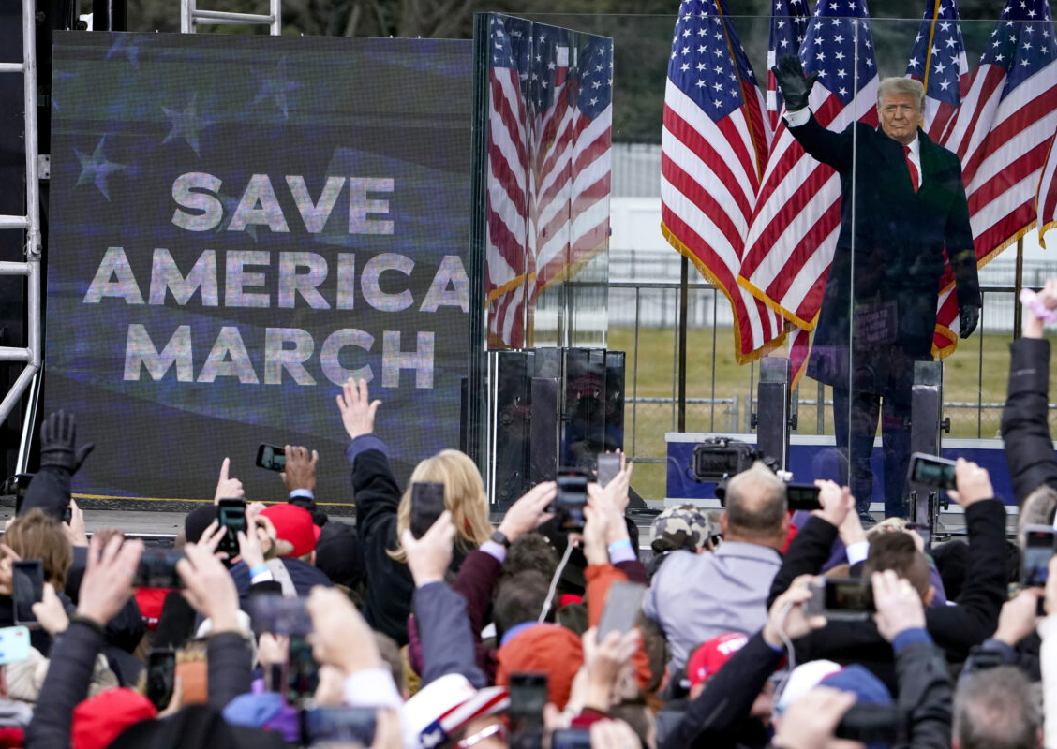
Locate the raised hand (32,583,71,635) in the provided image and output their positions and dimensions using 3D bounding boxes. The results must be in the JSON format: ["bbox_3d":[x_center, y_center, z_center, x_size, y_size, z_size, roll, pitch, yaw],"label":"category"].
[{"bbox_3d":[-1.144,0.563,25.300,0.085,0.130,0.070,-2,3,-41],"label":"raised hand"}]

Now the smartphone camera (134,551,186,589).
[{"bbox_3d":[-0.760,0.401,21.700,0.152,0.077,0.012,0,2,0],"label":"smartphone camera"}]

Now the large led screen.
[{"bbox_3d":[-1.048,-0.453,45.000,2.000,2.000,0.120,2,2,9],"label":"large led screen"}]

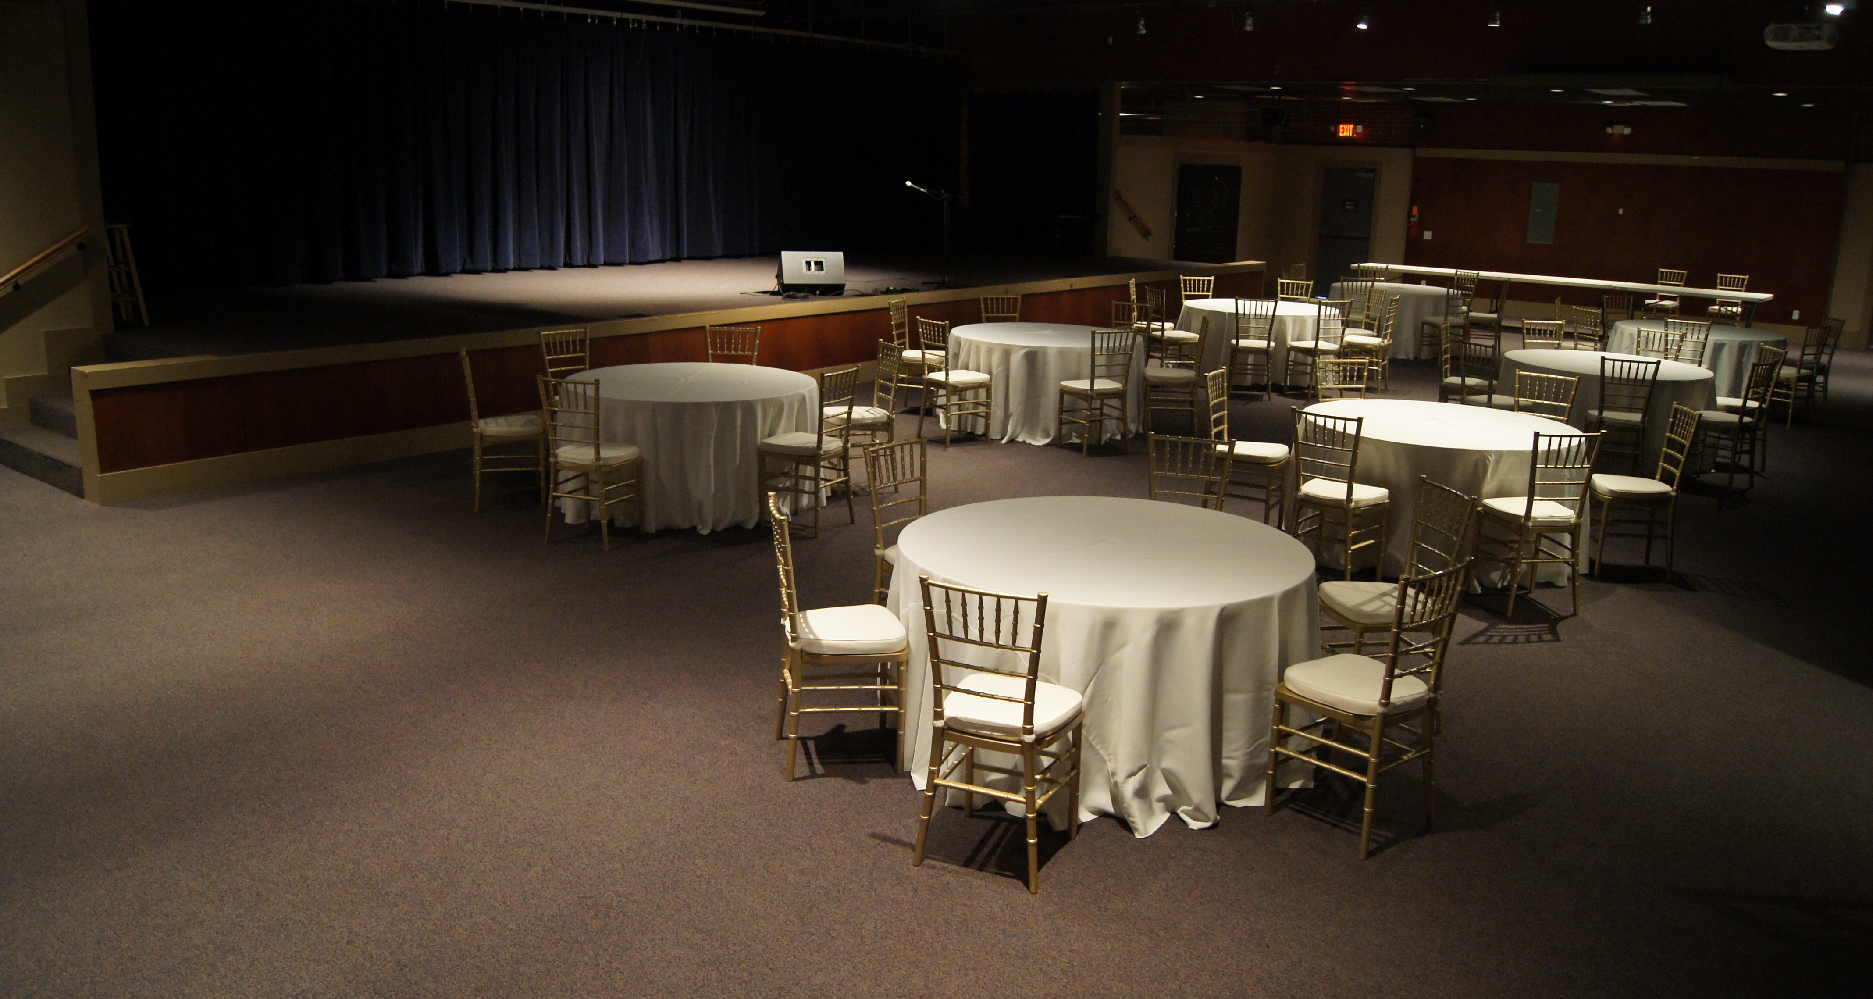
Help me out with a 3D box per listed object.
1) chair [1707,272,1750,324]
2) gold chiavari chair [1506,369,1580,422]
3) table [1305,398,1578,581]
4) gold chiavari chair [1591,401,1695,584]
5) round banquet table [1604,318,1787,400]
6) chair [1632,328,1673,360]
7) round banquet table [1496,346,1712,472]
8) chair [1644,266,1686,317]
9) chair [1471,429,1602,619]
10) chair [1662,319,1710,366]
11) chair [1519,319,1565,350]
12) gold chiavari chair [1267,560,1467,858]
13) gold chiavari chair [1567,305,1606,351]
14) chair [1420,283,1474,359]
[{"bbox_3d":[10.378,-2.472,18.459,0.410,0.930,0.435,12,17,36],"label":"chair"},{"bbox_3d":[3.644,-0.288,8.647,0.410,0.930,0.435,12,17,37],"label":"gold chiavari chair"},{"bbox_3d":[2.825,-0.059,7.956,1.610,0.765,1.610,7,15,19],"label":"table"},{"bbox_3d":[3.845,-0.057,7.723,0.435,0.930,0.410,4,14,8],"label":"gold chiavari chair"},{"bbox_3d":[7.206,-1.226,13.292,1.610,0.765,1.610,9,15,28],"label":"round banquet table"},{"bbox_3d":[5.719,-0.884,11.356,0.435,0.930,0.410,-11,18,-41],"label":"chair"},{"bbox_3d":[4.994,-0.652,10.659,1.610,0.765,1.610,8,15,24],"label":"round banquet table"},{"bbox_3d":[9.724,-2.578,18.771,0.400,0.931,0.440,13,18,39],"label":"chair"},{"bbox_3d":[2.986,0.076,7.016,0.405,0.935,0.450,-1,14,-10],"label":"chair"},{"bbox_3d":[6.622,-1.125,12.419,0.400,0.931,0.440,12,17,36],"label":"chair"},{"bbox_3d":[5.088,-0.989,11.665,0.400,0.931,0.440,1,14,-5],"label":"chair"},{"bbox_3d":[1.396,0.621,4.595,0.405,0.935,0.450,-10,18,-40],"label":"gold chiavari chair"},{"bbox_3d":[6.155,-1.292,12.988,0.450,0.935,0.405,0,14,-8],"label":"gold chiavari chair"},{"bbox_3d":[5.724,-1.983,15.754,0.405,0.935,0.450,-3,15,-19],"label":"chair"}]

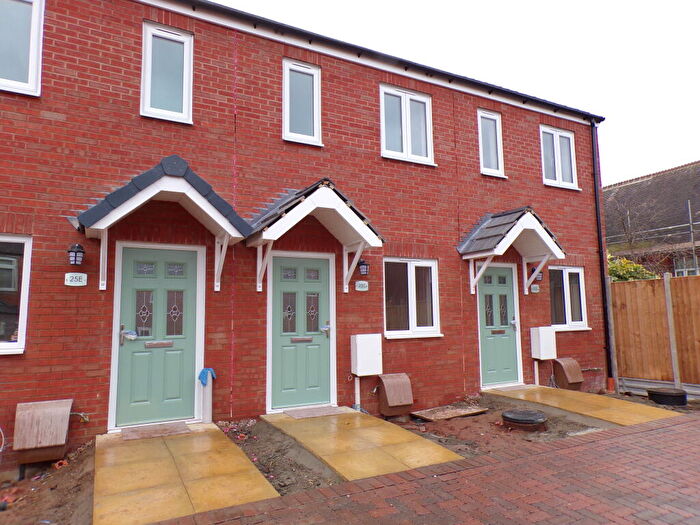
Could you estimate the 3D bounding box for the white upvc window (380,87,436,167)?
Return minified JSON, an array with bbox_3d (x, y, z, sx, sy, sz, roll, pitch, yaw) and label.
[{"bbox_3d":[0.898,-2.159,7.672,1.010,1.170,0.080,3,-7,-29],"label":"white upvc window"}]

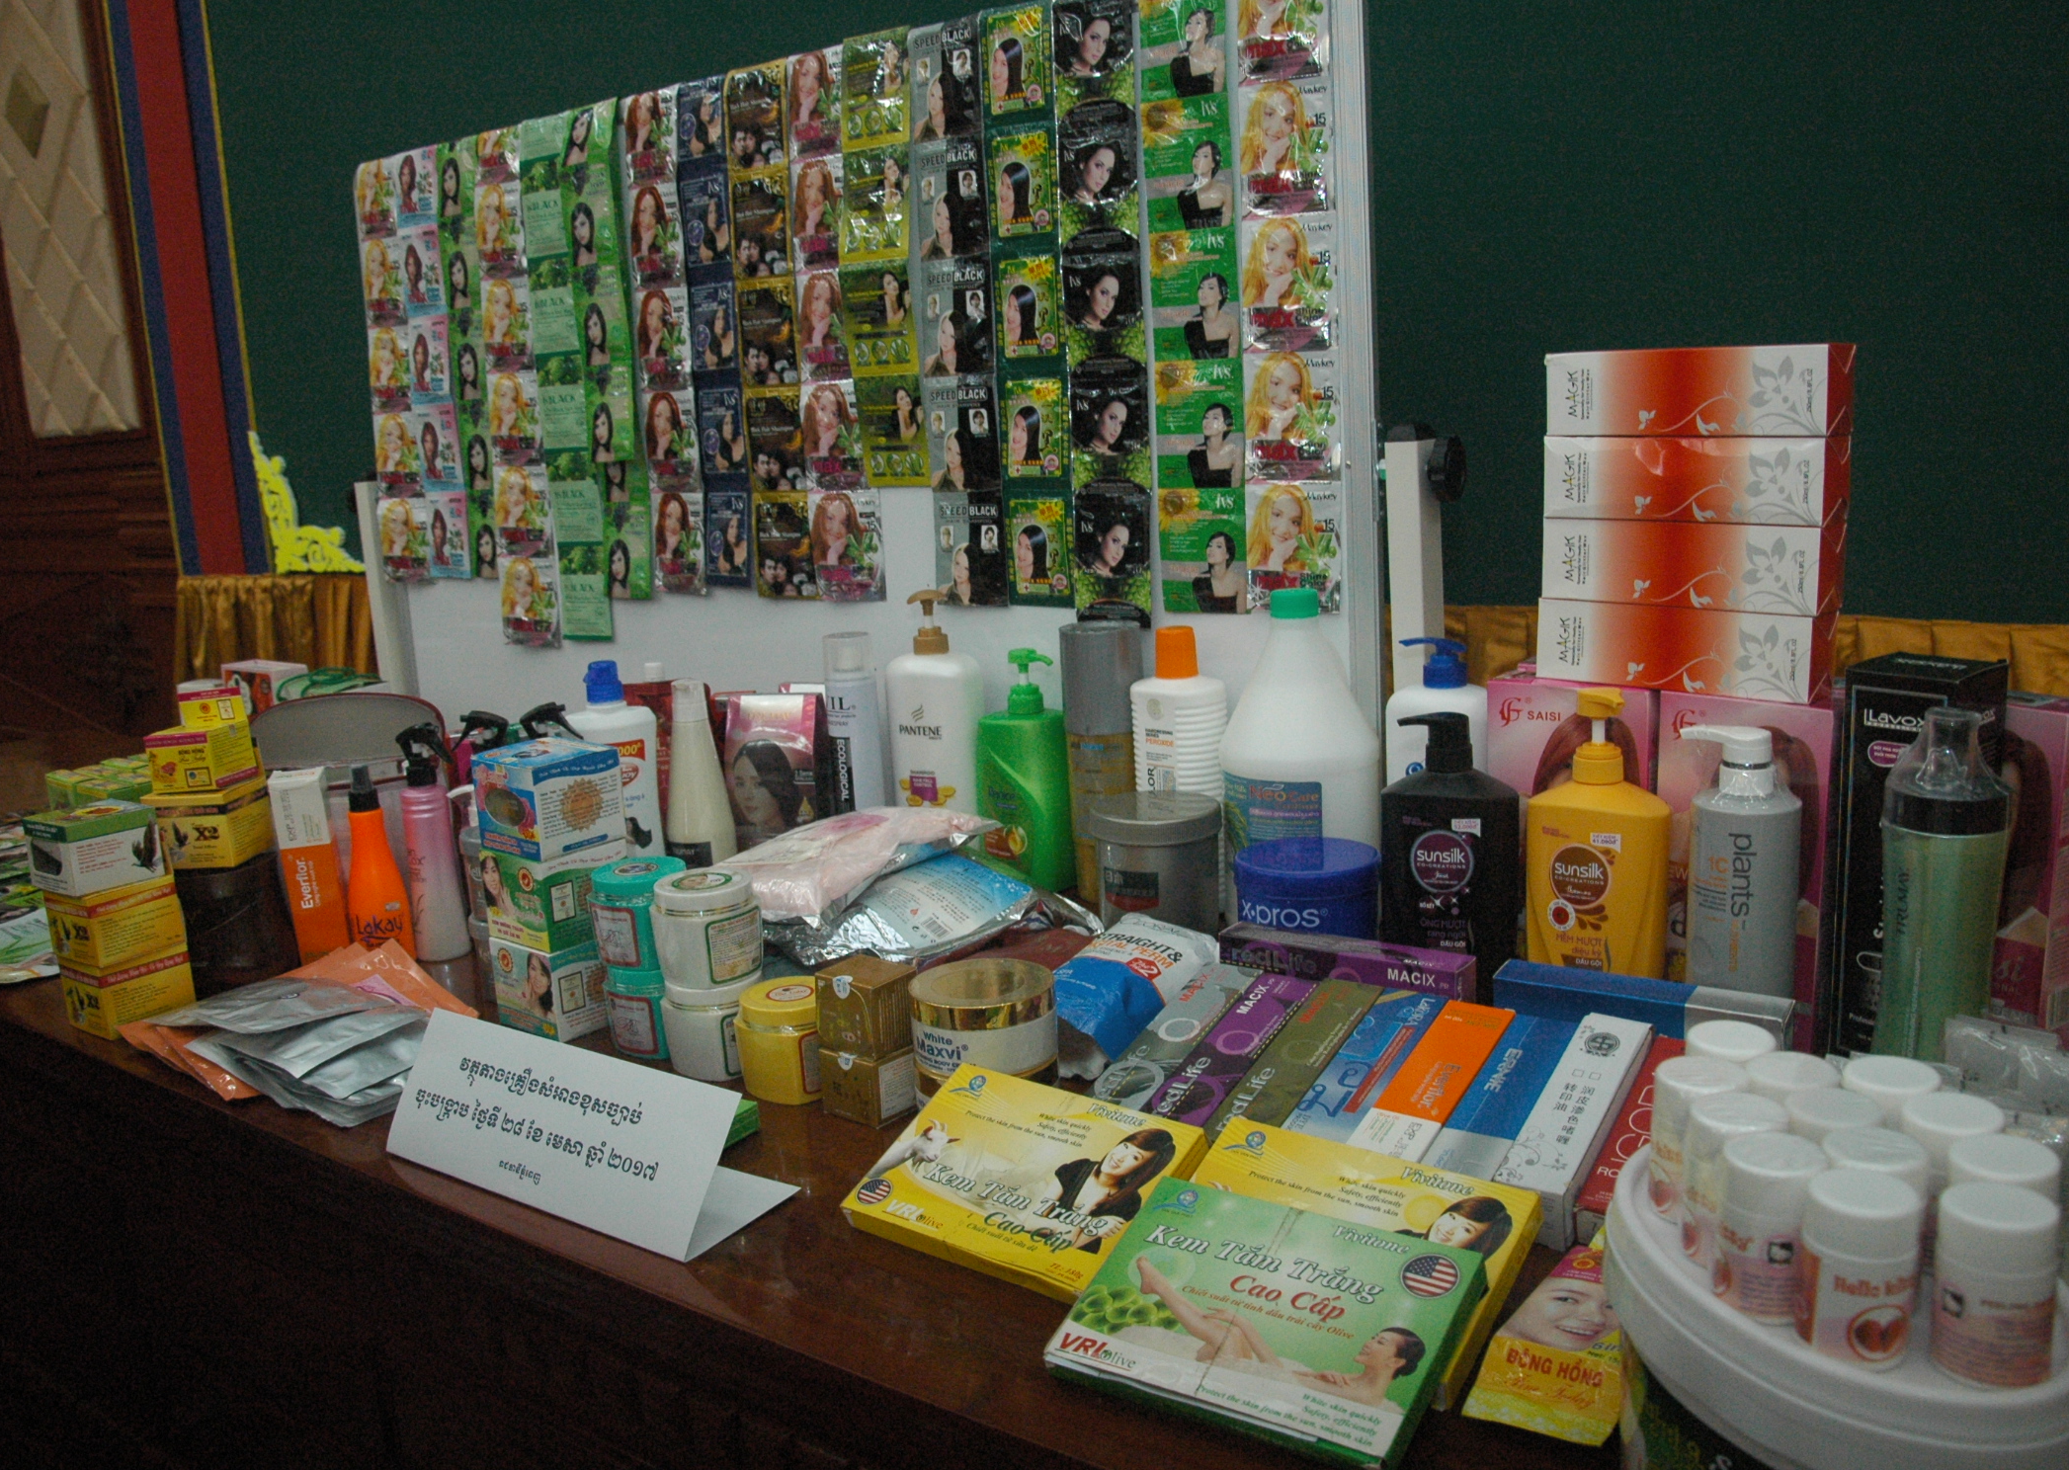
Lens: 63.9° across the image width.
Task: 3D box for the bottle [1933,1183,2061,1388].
[{"bbox_3d":[0.349,0.200,0.604,0.038,0.061,0.038,5,13,31],"label":"bottle"}]

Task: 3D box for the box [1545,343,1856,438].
[{"bbox_3d":[0.480,-0.249,1.208,0.043,0.061,0.209,-14,17,-41],"label":"box"}]

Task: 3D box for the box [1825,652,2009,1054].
[{"bbox_3d":[0.616,0.091,1.158,0.085,0.282,0.070,-14,16,-39],"label":"box"}]

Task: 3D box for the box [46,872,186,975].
[{"bbox_3d":[-0.787,0.157,1.421,0.067,0.059,0.075,5,14,32],"label":"box"}]

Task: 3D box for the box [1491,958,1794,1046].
[{"bbox_3d":[0.399,0.188,1.095,0.181,0.042,0.039,5,15,32],"label":"box"}]

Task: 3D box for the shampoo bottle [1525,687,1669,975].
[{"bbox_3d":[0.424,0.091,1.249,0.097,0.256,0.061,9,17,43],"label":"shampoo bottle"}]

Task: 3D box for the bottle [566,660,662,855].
[{"bbox_3d":[-0.428,0.044,1.710,0.096,0.239,0.062,-6,13,-12],"label":"bottle"}]

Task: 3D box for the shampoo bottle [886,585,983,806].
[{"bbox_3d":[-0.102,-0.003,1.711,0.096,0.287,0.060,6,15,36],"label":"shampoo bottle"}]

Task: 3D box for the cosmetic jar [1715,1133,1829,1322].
[{"bbox_3d":[0.298,0.200,0.671,0.039,0.065,0.039,-3,12,1],"label":"cosmetic jar"}]

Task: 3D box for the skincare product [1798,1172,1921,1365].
[{"bbox_3d":[0.318,0.206,0.640,0.043,0.065,0.043,-2,12,6],"label":"skincare product"}]

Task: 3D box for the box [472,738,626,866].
[{"bbox_3d":[-0.397,0.053,1.356,0.086,0.076,0.081,7,16,39],"label":"box"}]

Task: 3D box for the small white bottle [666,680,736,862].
[{"bbox_3d":[-0.344,0.051,1.710,0.073,0.215,0.060,-1,13,10],"label":"small white bottle"}]

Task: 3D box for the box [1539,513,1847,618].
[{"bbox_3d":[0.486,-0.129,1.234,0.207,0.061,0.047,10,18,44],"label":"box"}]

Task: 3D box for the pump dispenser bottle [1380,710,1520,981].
[{"bbox_3d":[0.317,0.102,1.270,0.106,0.242,0.060,2,14,21],"label":"pump dispenser bottle"}]

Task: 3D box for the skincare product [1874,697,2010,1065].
[{"bbox_3d":[0.597,0.125,1.091,0.074,0.285,0.074,-10,14,-35],"label":"skincare product"}]

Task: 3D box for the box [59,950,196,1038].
[{"bbox_3d":[-0.793,0.219,1.442,0.070,0.056,0.076,5,14,32],"label":"box"}]

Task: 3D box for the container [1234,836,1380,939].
[{"bbox_3d":[0.252,0.152,1.526,0.133,0.084,0.133,0,11,9],"label":"container"}]

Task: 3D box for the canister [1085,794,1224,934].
[{"bbox_3d":[0.115,0.129,1.550,0.124,0.128,0.124,-1,11,4],"label":"canister"}]

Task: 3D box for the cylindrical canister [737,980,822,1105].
[{"bbox_3d":[-0.182,0.225,1.227,0.083,0.070,0.083,-3,12,1],"label":"cylindrical canister"}]

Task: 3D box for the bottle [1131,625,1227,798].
[{"bbox_3d":[0.132,0.035,1.554,0.086,0.271,0.086,1,13,19],"label":"bottle"}]

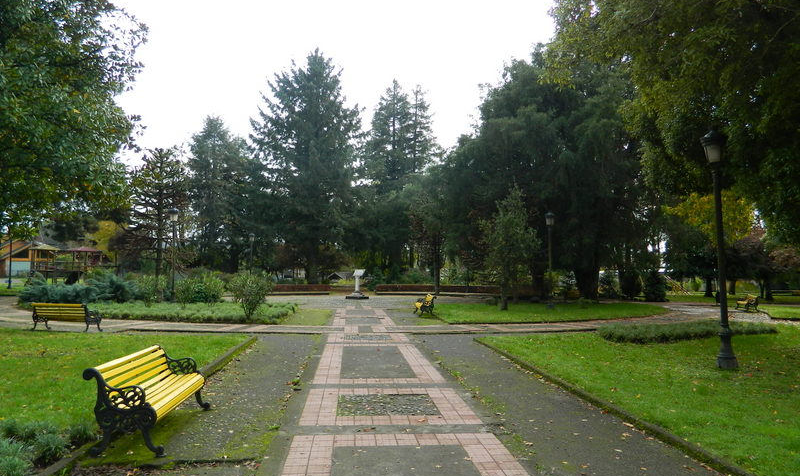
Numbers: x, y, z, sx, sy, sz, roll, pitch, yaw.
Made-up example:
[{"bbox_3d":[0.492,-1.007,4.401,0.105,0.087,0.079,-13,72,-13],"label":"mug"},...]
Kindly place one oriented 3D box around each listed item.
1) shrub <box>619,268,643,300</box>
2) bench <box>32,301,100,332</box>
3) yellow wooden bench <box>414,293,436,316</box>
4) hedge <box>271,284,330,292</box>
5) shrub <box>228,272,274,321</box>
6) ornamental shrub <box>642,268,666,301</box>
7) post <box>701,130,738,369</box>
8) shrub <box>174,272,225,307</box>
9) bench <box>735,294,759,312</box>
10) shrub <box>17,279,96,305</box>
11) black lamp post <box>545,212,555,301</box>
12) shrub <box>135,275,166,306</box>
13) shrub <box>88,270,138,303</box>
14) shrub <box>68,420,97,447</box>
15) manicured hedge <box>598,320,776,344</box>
[{"bbox_3d":[15.115,3.049,37.889,1.500,2.000,1.500,0,-4,0],"label":"shrub"},{"bbox_3d":[-9.222,2.204,16.004,1.830,0.775,0.730,-1,-4,15],"label":"bench"},{"bbox_3d":[1.052,2.813,24.139,0.730,0.775,1.830,1,-4,-5],"label":"yellow wooden bench"},{"bbox_3d":[-7.749,3.950,45.024,4.800,0.700,0.800,0,-4,0],"label":"hedge"},{"bbox_3d":[-5.082,2.012,19.709,1.550,1.600,1.500,0,-4,0],"label":"shrub"},{"bbox_3d":[13.875,2.549,31.563,1.300,1.860,1.300,0,-4,0],"label":"ornamental shrub"},{"bbox_3d":[5.654,0.189,10.206,0.450,4.150,0.450,0,-4,0],"label":"post"},{"bbox_3d":[-7.912,2.123,22.848,1.900,1.400,1.500,0,-4,0],"label":"shrub"},{"bbox_3d":[17.907,3.307,29.729,0.730,0.775,1.830,-1,-4,16],"label":"bench"},{"bbox_3d":[-15.662,2.466,26.542,3.600,1.250,2.200,0,-4,0],"label":"shrub"},{"bbox_3d":[6.355,0.936,24.536,0.460,4.000,0.460,0,-4,0],"label":"black lamp post"},{"bbox_3d":[-9.759,2.130,22.646,1.250,1.360,1.200,0,-4,0],"label":"shrub"},{"bbox_3d":[-12.541,2.225,25.203,2.100,1.450,2.000,0,-4,0],"label":"shrub"},{"bbox_3d":[-2.995,1.822,5.540,0.300,0.260,0.300,0,-4,0],"label":"shrub"},{"bbox_3d":[7.883,2.479,15.526,5.900,0.320,1.750,2,-4,-28],"label":"manicured hedge"}]

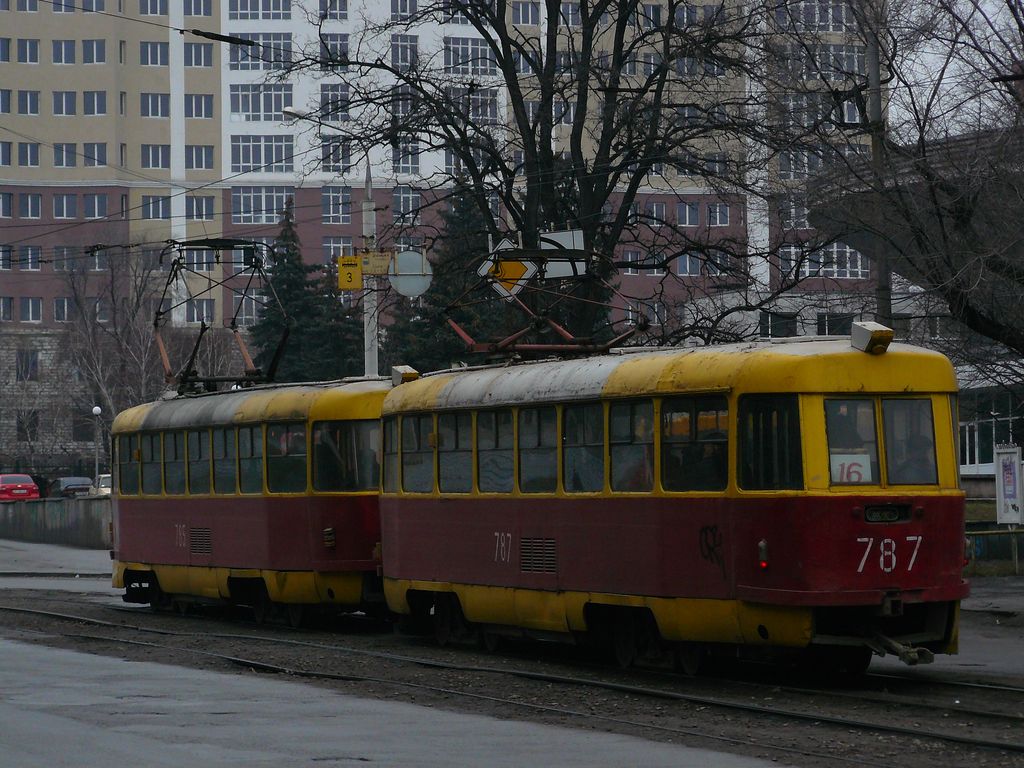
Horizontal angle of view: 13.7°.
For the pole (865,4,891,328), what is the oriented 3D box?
[{"bbox_3d":[6.895,-1.660,79.000,0.330,10.700,0.330,-2,-1,0],"label":"pole"}]

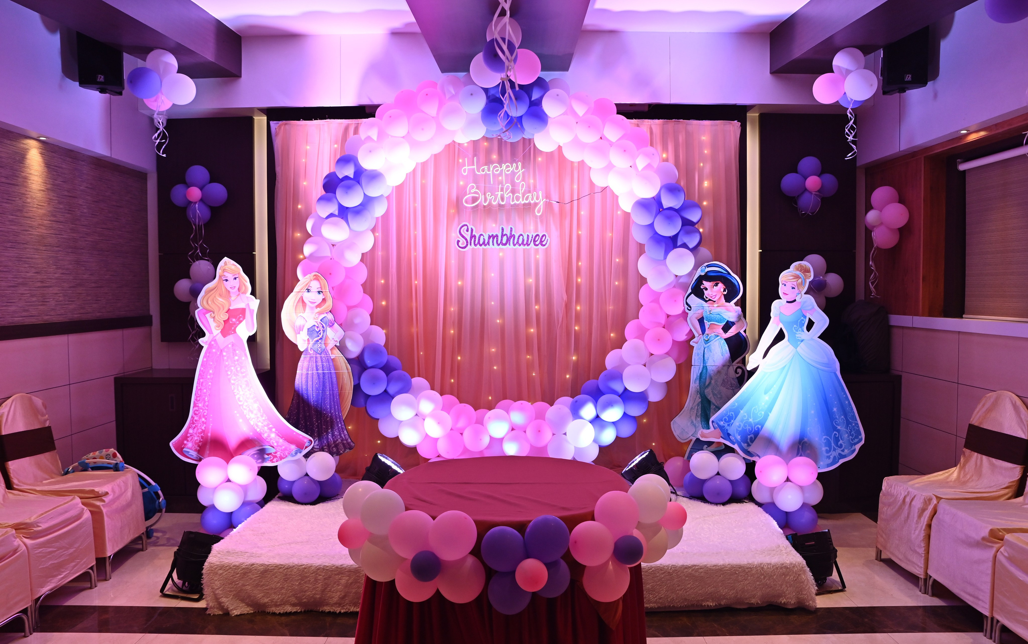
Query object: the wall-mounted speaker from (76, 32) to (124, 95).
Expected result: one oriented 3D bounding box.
[{"bbox_3d":[-2.488,-1.629,4.515,0.250,0.410,0.240,-1,8,-15],"label":"wall-mounted speaker"}]

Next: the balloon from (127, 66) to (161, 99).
[{"bbox_3d":[-2.119,-1.370,4.250,0.190,0.190,0.190,0,2,0],"label":"balloon"}]

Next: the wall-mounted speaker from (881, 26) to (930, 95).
[{"bbox_3d":[2.337,-1.616,4.505,0.250,0.400,0.200,0,3,-3],"label":"wall-mounted speaker"}]

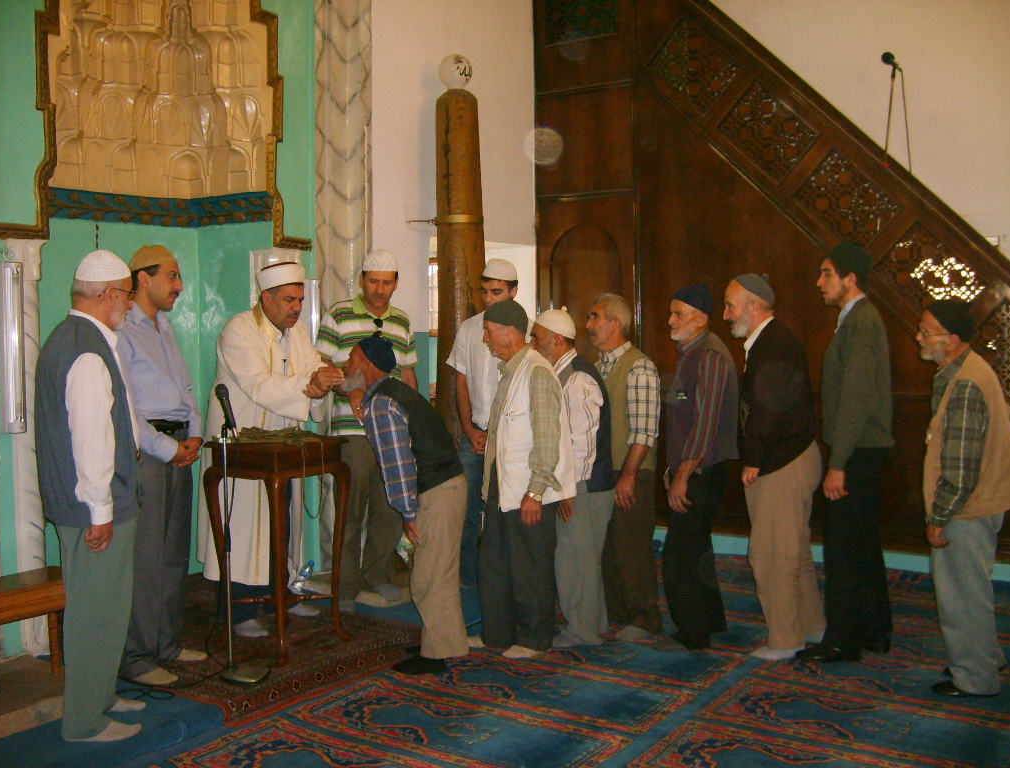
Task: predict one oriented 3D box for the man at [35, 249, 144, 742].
[{"bbox_3d":[-1.485,0.378,3.664,0.380,1.692,0.500,-2,3,-30],"label":"man"}]

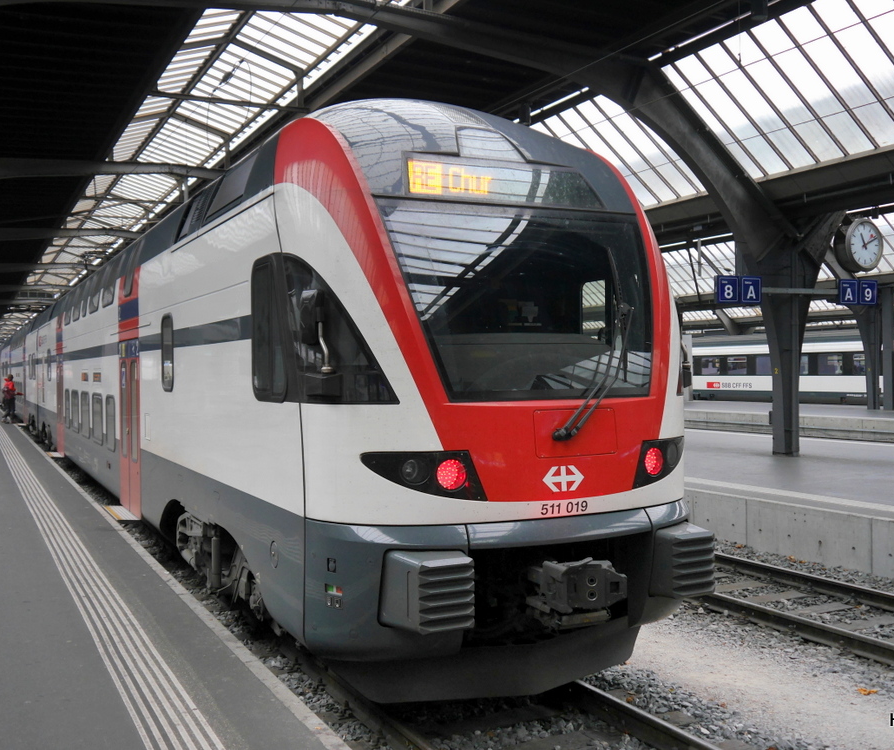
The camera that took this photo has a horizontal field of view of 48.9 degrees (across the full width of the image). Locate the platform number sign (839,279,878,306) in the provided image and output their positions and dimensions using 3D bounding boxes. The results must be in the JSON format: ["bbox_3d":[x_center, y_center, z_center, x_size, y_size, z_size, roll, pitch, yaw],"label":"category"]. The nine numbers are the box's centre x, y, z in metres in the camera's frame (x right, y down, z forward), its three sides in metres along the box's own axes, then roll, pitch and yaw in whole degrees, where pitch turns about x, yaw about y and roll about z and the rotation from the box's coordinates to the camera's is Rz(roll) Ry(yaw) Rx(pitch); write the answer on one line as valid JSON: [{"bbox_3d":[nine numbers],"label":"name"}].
[{"bbox_3d":[7.806,-1.568,18.707,1.000,0.480,0.100,-1,1,-26],"label":"platform number sign"}]

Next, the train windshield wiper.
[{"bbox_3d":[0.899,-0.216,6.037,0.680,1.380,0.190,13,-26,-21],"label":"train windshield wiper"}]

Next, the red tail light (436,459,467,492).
[{"bbox_3d":[0.028,0.570,5.600,0.175,0.175,0.060,-1,0,-14],"label":"red tail light"}]

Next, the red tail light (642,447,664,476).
[{"bbox_3d":[1.298,0.550,6.224,0.175,0.175,0.060,-1,1,-38],"label":"red tail light"}]

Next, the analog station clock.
[{"bbox_3d":[7.928,-2.500,18.910,1.000,1.000,0.300,-1,1,-26],"label":"analog station clock"}]

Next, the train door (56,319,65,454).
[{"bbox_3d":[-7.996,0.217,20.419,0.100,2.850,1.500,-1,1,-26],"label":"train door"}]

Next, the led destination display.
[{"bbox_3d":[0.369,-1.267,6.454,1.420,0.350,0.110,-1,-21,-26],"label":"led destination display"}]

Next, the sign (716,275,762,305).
[{"bbox_3d":[5.160,-1.506,17.405,1.000,0.480,0.100,-1,1,-26],"label":"sign"}]

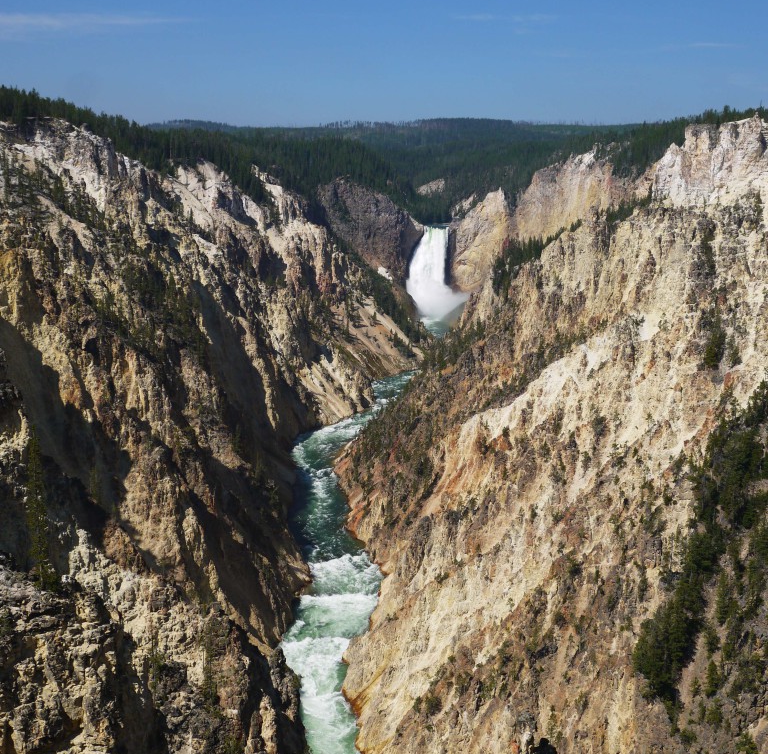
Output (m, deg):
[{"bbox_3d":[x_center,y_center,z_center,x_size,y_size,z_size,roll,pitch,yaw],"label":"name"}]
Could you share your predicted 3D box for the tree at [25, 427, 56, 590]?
[{"bbox_3d":[-31.120,11.840,106.390,2.300,15.090,2.300,0,12,0],"label":"tree"}]

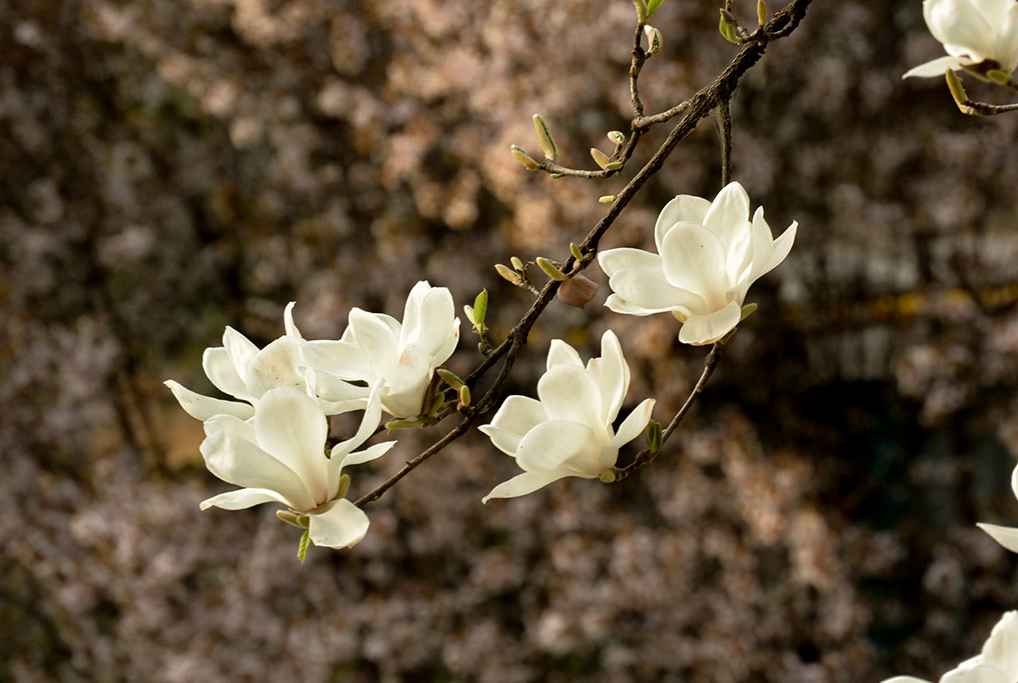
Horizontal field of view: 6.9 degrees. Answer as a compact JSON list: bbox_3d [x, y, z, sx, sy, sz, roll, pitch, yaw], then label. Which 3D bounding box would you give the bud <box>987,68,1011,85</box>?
[{"bbox_3d":[0.309,-0.167,5.330,0.017,0.009,0.009,27,0,-9],"label":"bud"}]

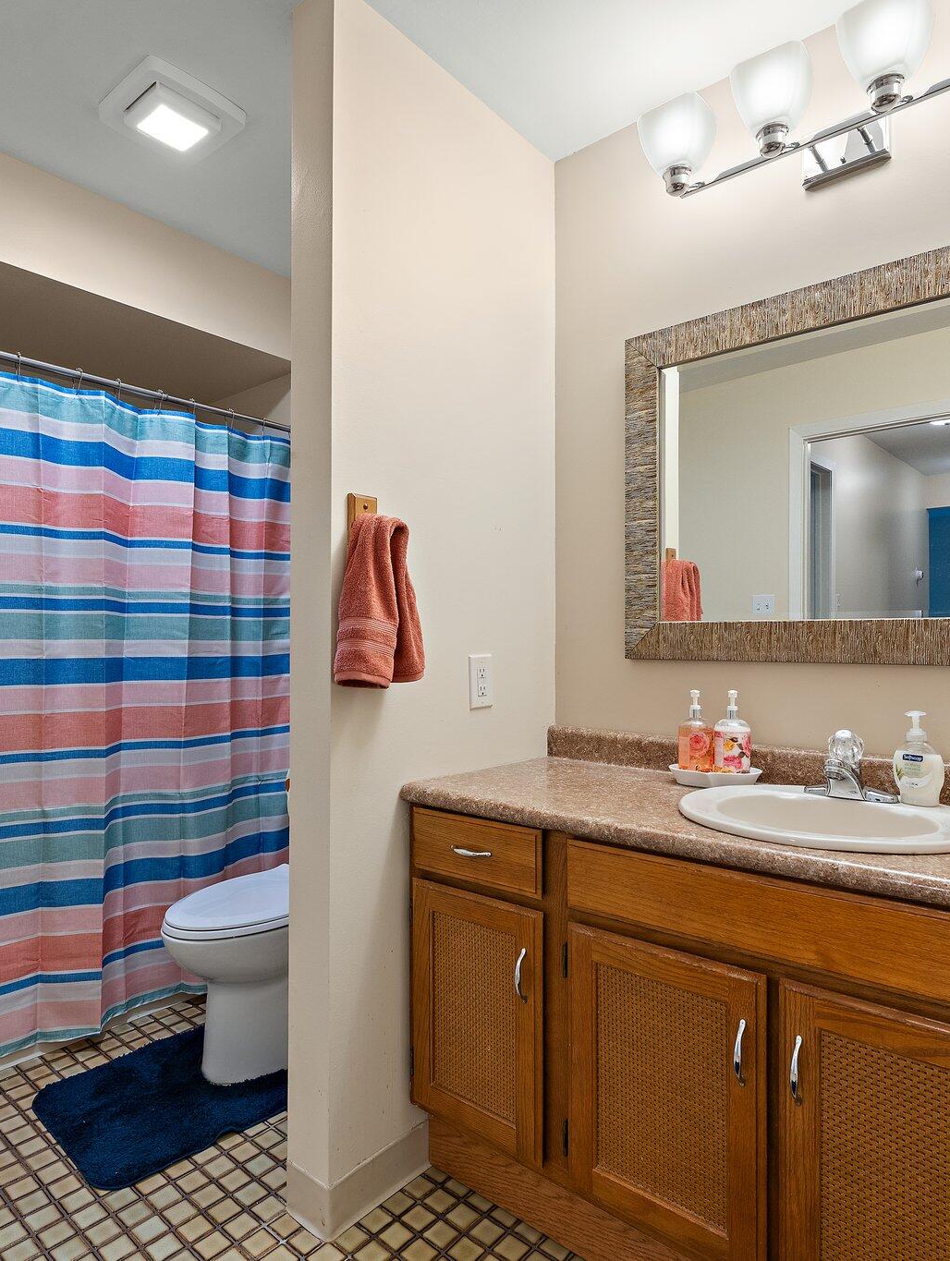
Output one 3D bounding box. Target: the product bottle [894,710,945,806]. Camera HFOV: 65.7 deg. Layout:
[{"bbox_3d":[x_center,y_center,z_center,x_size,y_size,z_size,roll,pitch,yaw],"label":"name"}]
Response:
[{"bbox_3d":[0.811,0.232,1.339,0.080,0.168,0.047,-1,-1,27],"label":"product bottle"}]

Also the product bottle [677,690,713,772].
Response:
[{"bbox_3d":[0.497,0.230,1.653,0.068,0.190,0.060,0,-1,10],"label":"product bottle"}]

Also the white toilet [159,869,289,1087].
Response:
[{"bbox_3d":[-0.510,0.773,2.110,0.450,0.770,0.740,-1,-1,40],"label":"white toilet"}]

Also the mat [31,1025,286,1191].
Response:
[{"bbox_3d":[-0.738,1.147,1.839,0.520,0.022,0.560,-1,-1,45],"label":"mat"}]

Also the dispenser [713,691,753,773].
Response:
[{"bbox_3d":[0.564,0.228,1.606,0.068,0.191,0.060,0,-1,8],"label":"dispenser"}]

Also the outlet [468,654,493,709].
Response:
[{"bbox_3d":[0.019,0.123,1.748,0.008,0.126,0.081,-1,-1,40],"label":"outlet"}]

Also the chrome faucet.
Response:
[{"bbox_3d":[0.683,0.255,1.367,0.163,0.125,0.140,-1,-1,40],"label":"chrome faucet"}]

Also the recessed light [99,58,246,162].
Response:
[{"bbox_3d":[-0.746,-1.267,1.815,0.270,0.032,0.247,-1,-1,40],"label":"recessed light"}]

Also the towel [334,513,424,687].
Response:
[{"bbox_3d":[-0.166,-0.063,1.409,0.148,0.335,0.135,-1,-1,40],"label":"towel"}]

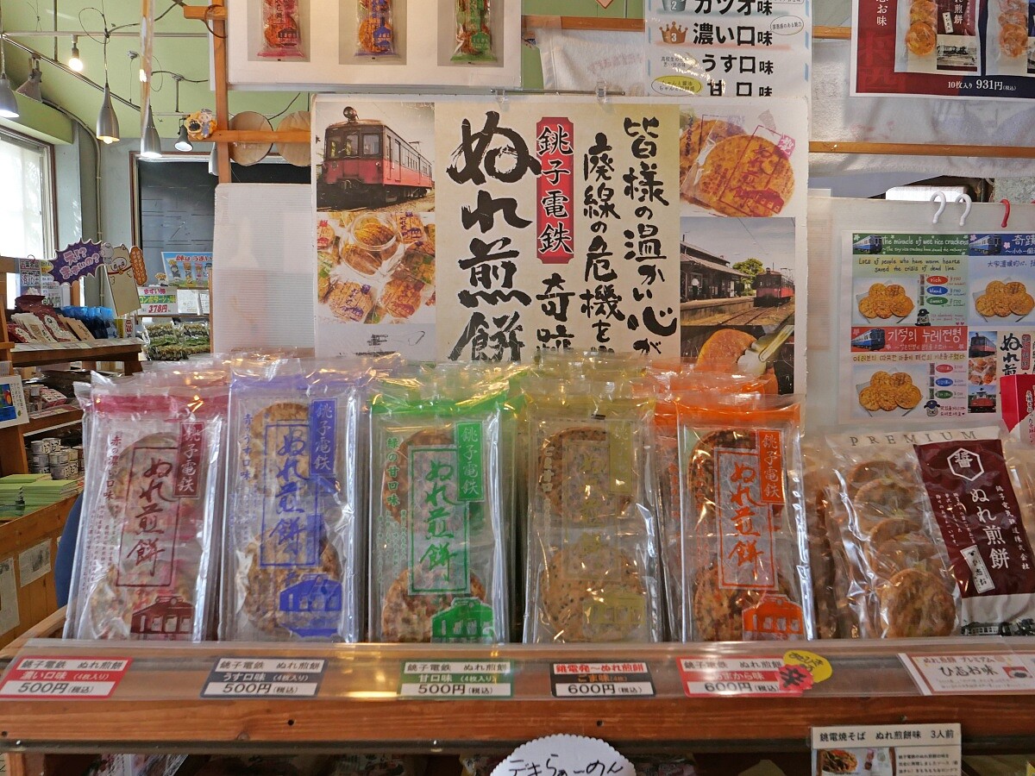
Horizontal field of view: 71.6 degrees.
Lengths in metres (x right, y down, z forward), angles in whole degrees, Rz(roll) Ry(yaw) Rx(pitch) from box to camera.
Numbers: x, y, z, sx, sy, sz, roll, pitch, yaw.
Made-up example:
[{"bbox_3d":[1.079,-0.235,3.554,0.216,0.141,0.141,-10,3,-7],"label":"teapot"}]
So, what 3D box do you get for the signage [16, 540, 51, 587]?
[{"bbox_3d":[-1.744,0.633,2.600,0.006,0.119,0.175,0,4,-3],"label":"signage"}]

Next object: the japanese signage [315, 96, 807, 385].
[{"bbox_3d":[0.052,-0.140,0.867,0.594,0.420,0.010,0,1,-1],"label":"japanese signage"}]

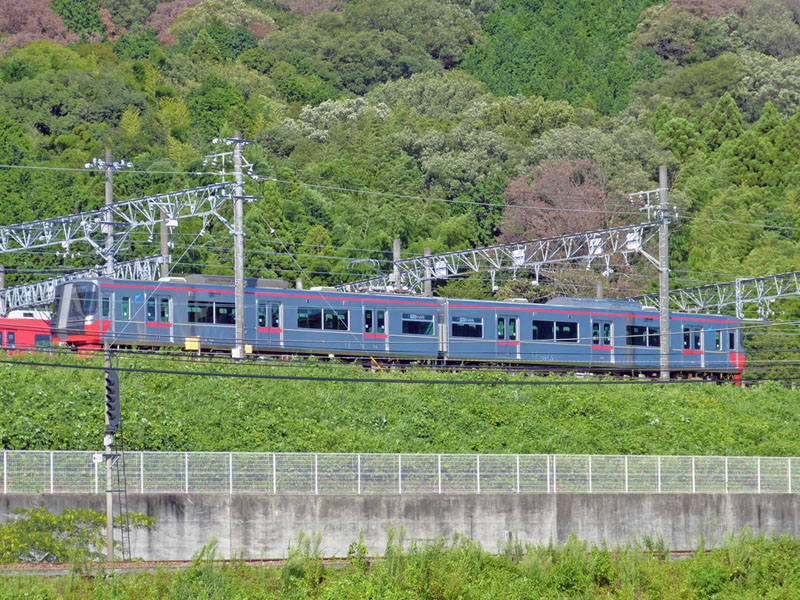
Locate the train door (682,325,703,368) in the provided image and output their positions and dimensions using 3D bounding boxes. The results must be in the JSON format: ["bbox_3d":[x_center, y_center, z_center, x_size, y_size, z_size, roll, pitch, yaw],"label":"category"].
[{"bbox_3d":[12.997,2.059,173.973,1.320,1.880,0.100,4,-8,-42],"label":"train door"}]

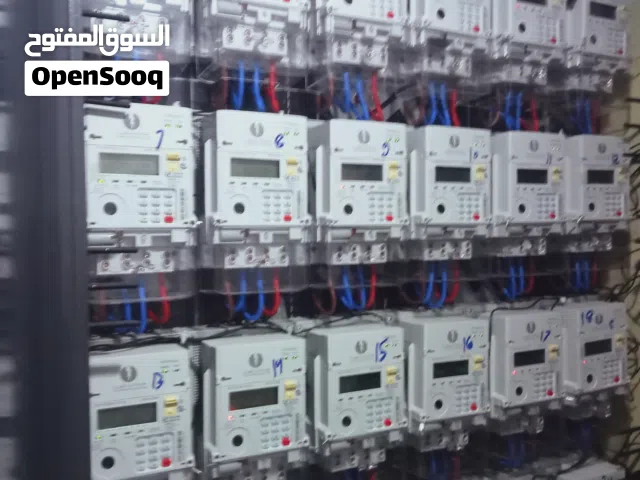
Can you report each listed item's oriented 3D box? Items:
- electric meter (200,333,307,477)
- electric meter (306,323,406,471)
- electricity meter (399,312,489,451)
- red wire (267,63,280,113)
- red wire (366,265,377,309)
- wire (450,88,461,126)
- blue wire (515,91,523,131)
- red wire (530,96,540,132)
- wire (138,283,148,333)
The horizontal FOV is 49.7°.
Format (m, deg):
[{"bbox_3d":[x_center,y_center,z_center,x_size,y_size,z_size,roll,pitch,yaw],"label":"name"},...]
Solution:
[{"bbox_3d":[-0.092,0.232,0.936,0.134,0.195,0.065,-1,3,-29],"label":"electric meter"},{"bbox_3d":[0.055,0.231,1.021,0.138,0.201,0.064,-2,2,-29],"label":"electric meter"},{"bbox_3d":[0.186,0.213,1.034,0.130,0.195,0.064,-1,2,-29],"label":"electricity meter"},{"bbox_3d":[-0.059,-0.192,0.868,0.013,0.062,0.014,-1,2,-29],"label":"red wire"},{"bbox_3d":[0.071,0.064,0.946,0.009,0.059,0.013,-1,2,-29],"label":"red wire"},{"bbox_3d":[0.198,-0.194,1.010,0.009,0.054,0.012,-1,2,-29],"label":"wire"},{"bbox_3d":[0.319,-0.208,1.110,0.011,0.071,0.012,0,2,0],"label":"blue wire"},{"bbox_3d":[0.340,-0.198,1.089,0.011,0.056,0.012,-1,2,-29],"label":"red wire"},{"bbox_3d":[-0.210,0.083,0.820,0.010,0.061,0.012,-1,2,-29],"label":"wire"}]

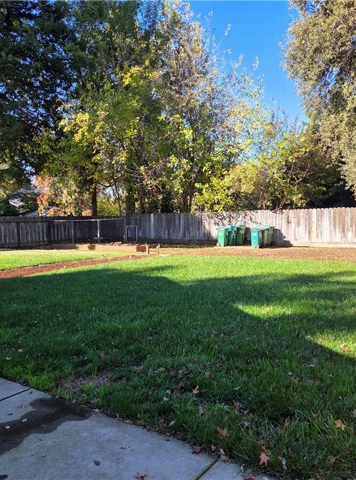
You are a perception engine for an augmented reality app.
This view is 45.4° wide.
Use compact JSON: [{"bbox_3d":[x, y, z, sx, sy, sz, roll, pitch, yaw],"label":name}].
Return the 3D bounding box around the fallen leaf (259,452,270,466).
[{"bbox_3d":[0.530,1.340,2.592,0.072,0.035,0.090,1,3,12],"label":"fallen leaf"}]

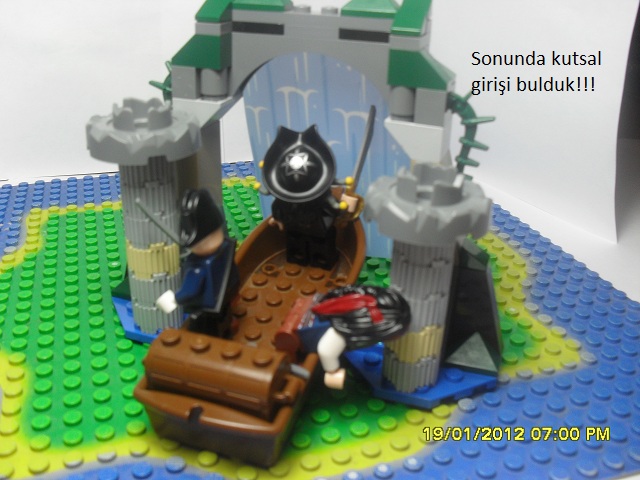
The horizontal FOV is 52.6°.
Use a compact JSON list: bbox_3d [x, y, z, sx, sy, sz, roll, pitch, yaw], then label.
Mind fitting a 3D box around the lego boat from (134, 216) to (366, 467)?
[{"bbox_3d":[-0.009,0.016,0.196,0.041,0.021,0.110,9,35,17],"label":"lego boat"}]

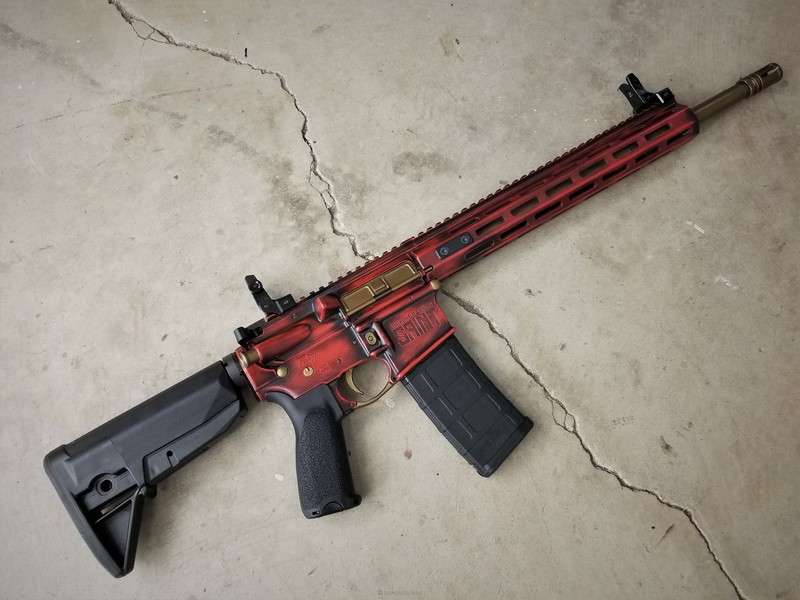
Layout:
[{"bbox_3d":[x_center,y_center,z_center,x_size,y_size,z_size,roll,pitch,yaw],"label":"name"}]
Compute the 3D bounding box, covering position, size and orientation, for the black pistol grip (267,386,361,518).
[{"bbox_3d":[-0.076,0.134,0.545,0.071,0.033,0.114,-12,80,-5],"label":"black pistol grip"}]

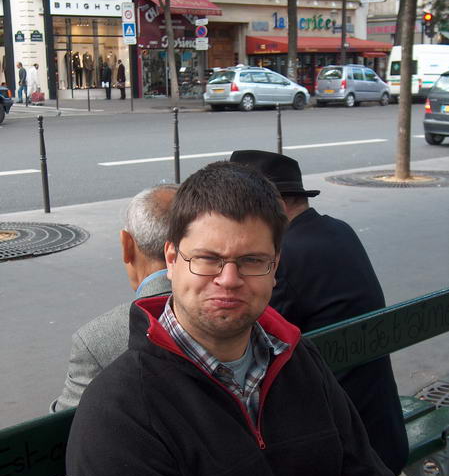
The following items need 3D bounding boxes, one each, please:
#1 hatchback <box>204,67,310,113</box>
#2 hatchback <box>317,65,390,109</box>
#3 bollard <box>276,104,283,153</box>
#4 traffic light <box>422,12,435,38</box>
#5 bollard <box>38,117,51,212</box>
[{"bbox_3d":[1.296,-5.535,33.358,4.400,1.540,1.780,-10,15,-42],"label":"hatchback"},{"bbox_3d":[5.361,-6.324,36.979,3.550,1.670,1.640,-11,15,-43],"label":"hatchback"},{"bbox_3d":[0.733,-1.252,11.939,0.075,1.053,0.075,-2,11,0],"label":"bollard"},{"bbox_3d":[9.048,-9.425,39.946,0.420,1.120,0.380,9,14,39],"label":"traffic light"},{"bbox_3d":[-1.931,-0.791,9.663,0.075,1.050,0.075,-1,11,0],"label":"bollard"}]

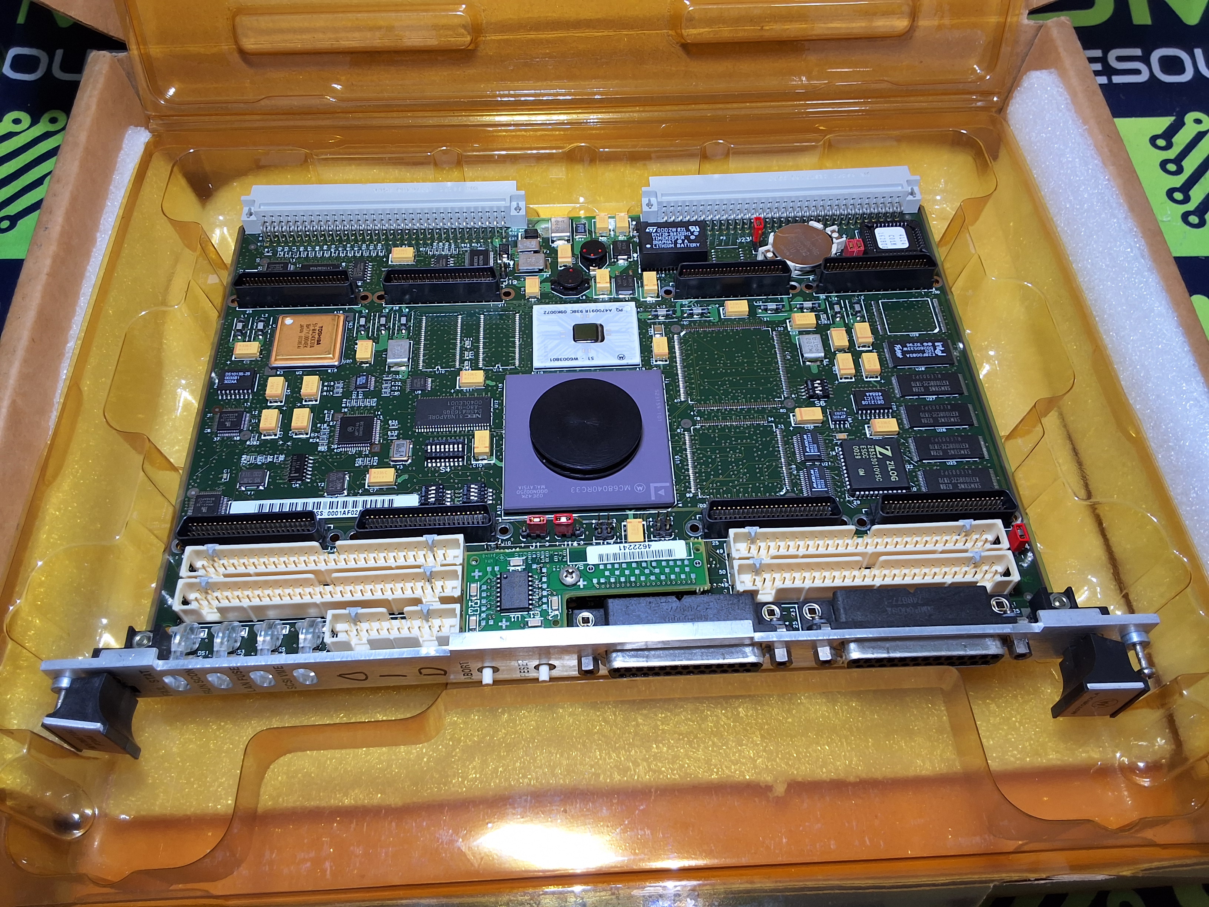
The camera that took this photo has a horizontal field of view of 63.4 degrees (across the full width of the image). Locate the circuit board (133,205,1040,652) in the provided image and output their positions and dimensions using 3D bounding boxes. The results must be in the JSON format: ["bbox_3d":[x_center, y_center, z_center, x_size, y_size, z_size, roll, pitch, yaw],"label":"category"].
[{"bbox_3d":[-0.003,-0.017,0.286,0.233,0.013,0.160,-2,56,-2],"label":"circuit board"}]

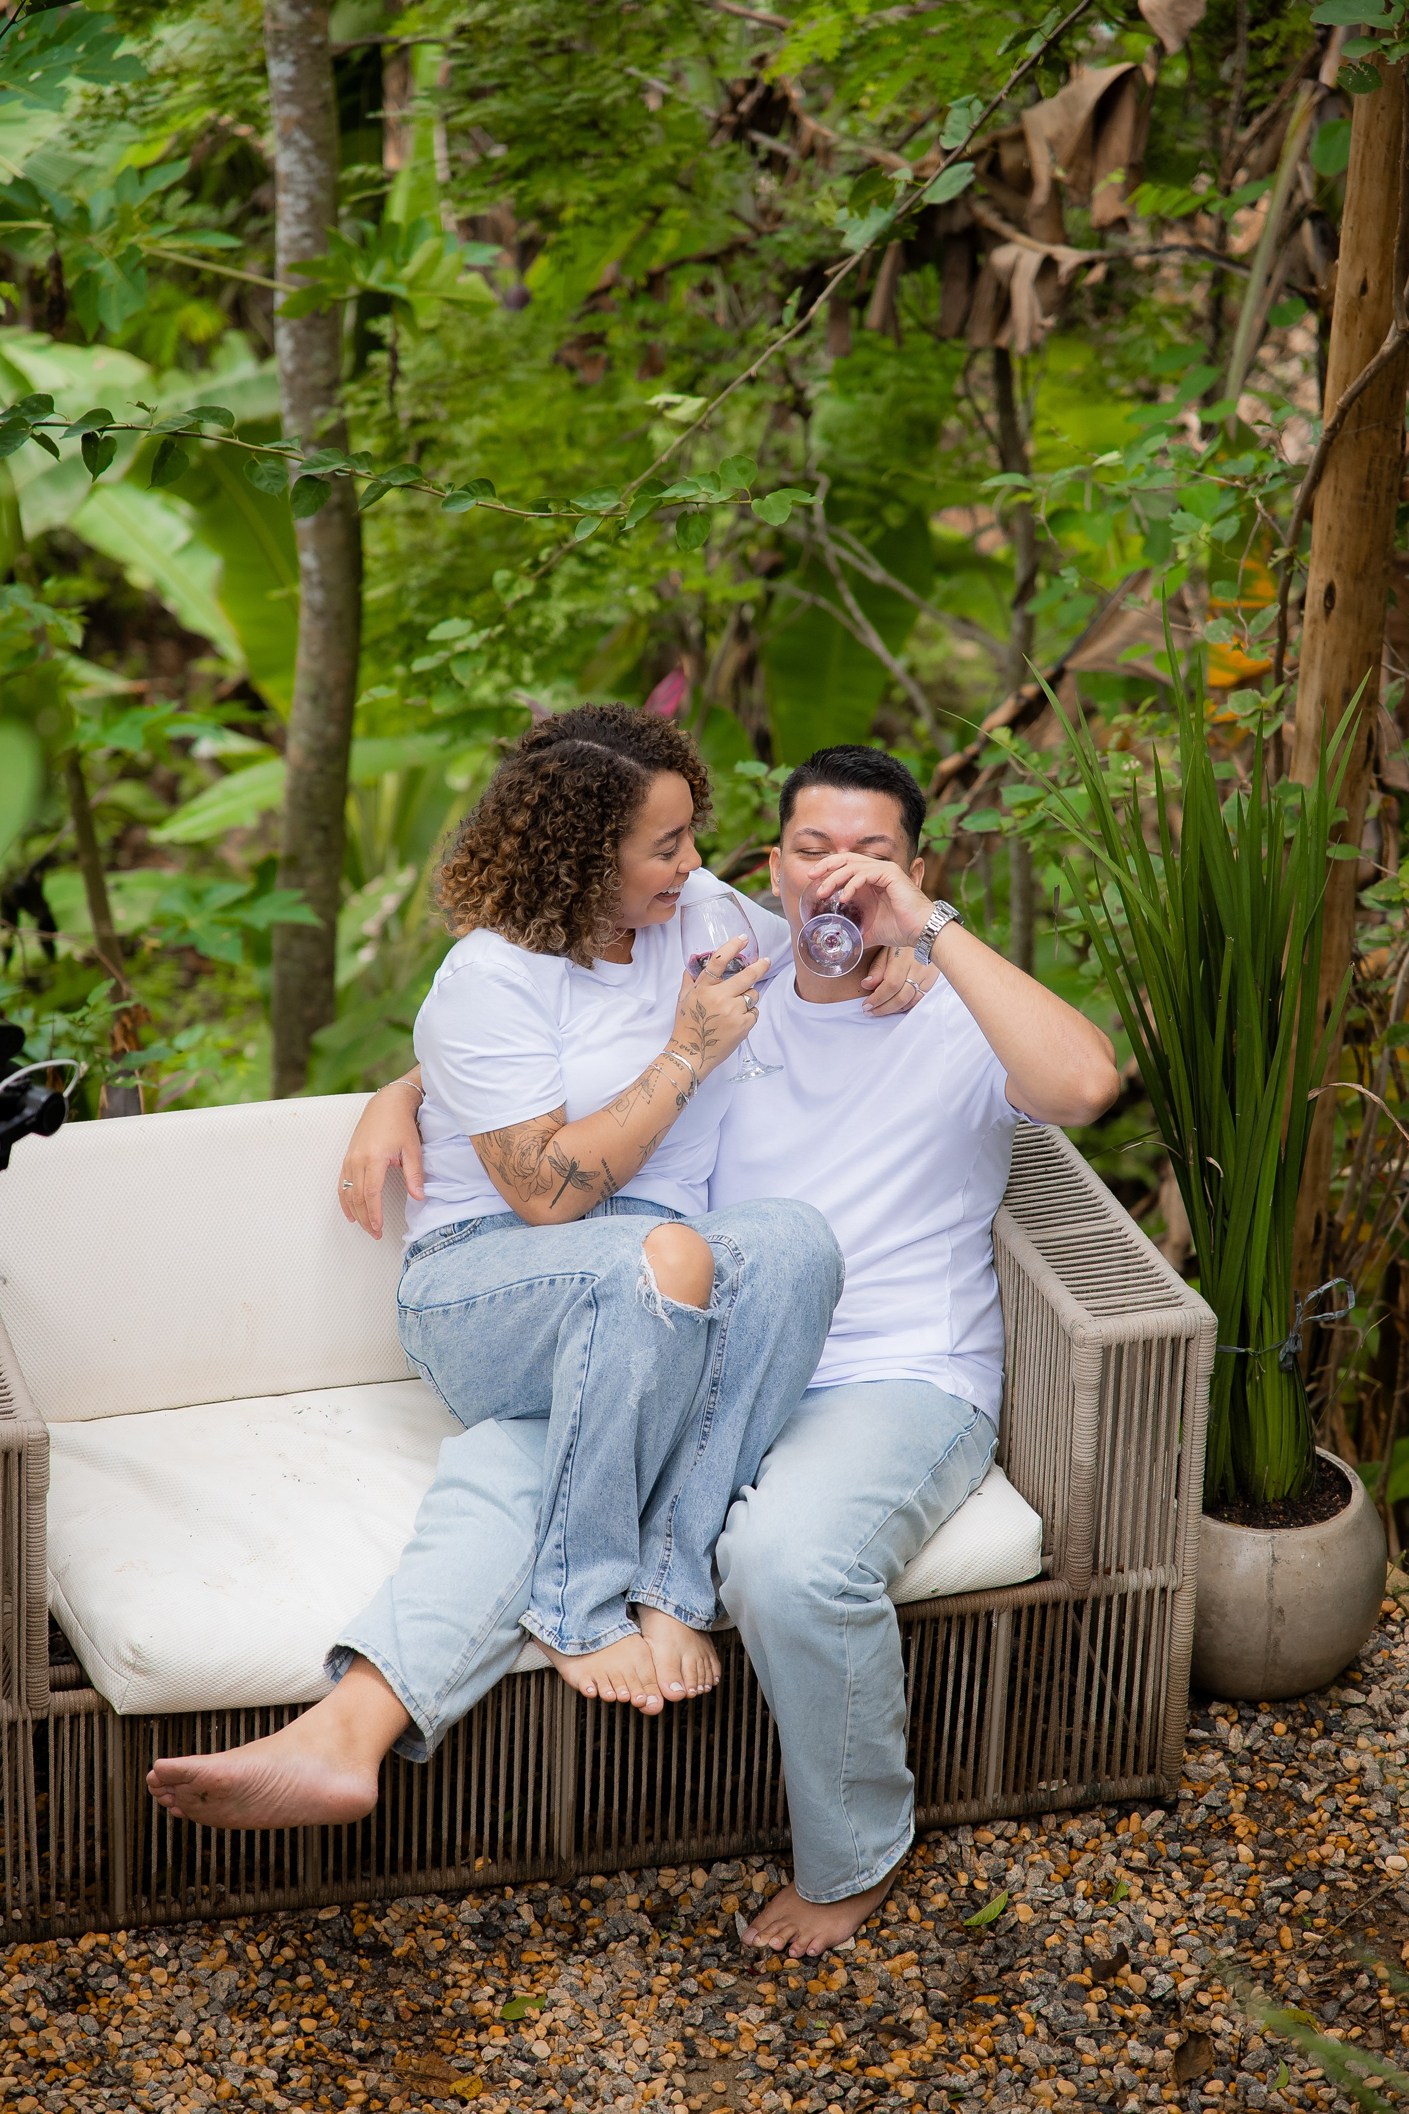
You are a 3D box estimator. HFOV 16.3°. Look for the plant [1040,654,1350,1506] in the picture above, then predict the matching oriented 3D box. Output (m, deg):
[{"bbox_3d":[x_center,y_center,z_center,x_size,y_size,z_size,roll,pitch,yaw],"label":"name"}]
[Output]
[{"bbox_3d":[0.564,0.048,5.811,0.380,1.080,0.370,2,24,0],"label":"plant"}]

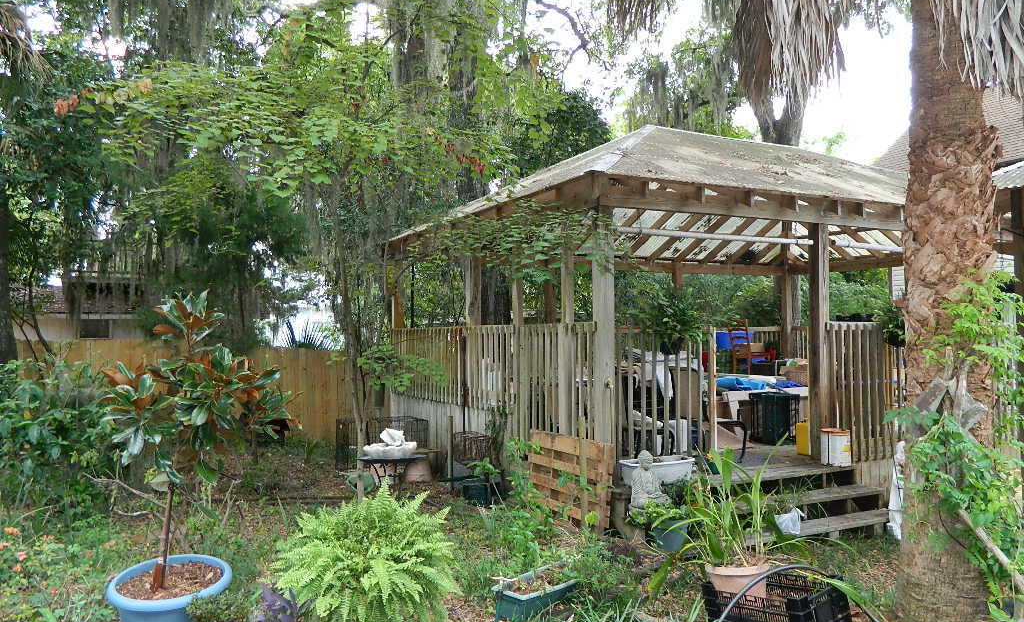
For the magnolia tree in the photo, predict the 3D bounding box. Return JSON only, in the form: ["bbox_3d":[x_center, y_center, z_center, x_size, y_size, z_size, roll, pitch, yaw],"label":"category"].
[{"bbox_3d":[-1.580,0.660,3.750,0.900,1.470,0.860,0,-2,0],"label":"magnolia tree"}]

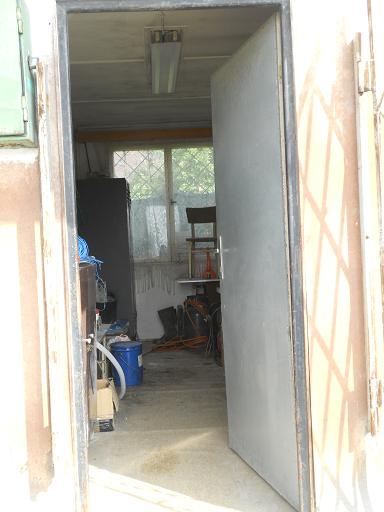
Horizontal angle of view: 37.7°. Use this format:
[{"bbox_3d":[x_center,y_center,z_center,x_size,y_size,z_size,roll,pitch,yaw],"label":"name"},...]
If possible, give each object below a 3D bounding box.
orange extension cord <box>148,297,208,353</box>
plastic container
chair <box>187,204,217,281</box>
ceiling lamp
[{"bbox_3d":[-0.140,0.757,6.270,0.660,0.530,0.480,-3,0,-4],"label":"orange extension cord"},{"bbox_3d":[-0.539,0.892,4.635,0.258,0.325,0.258,-3,0,-4],"label":"plastic container"},{"bbox_3d":[0.129,-0.167,6.306,0.400,0.810,0.440,-3,0,2],"label":"chair"},{"bbox_3d":[-0.213,-1.511,4.481,0.215,0.090,1.220,-3,0,-4],"label":"ceiling lamp"}]

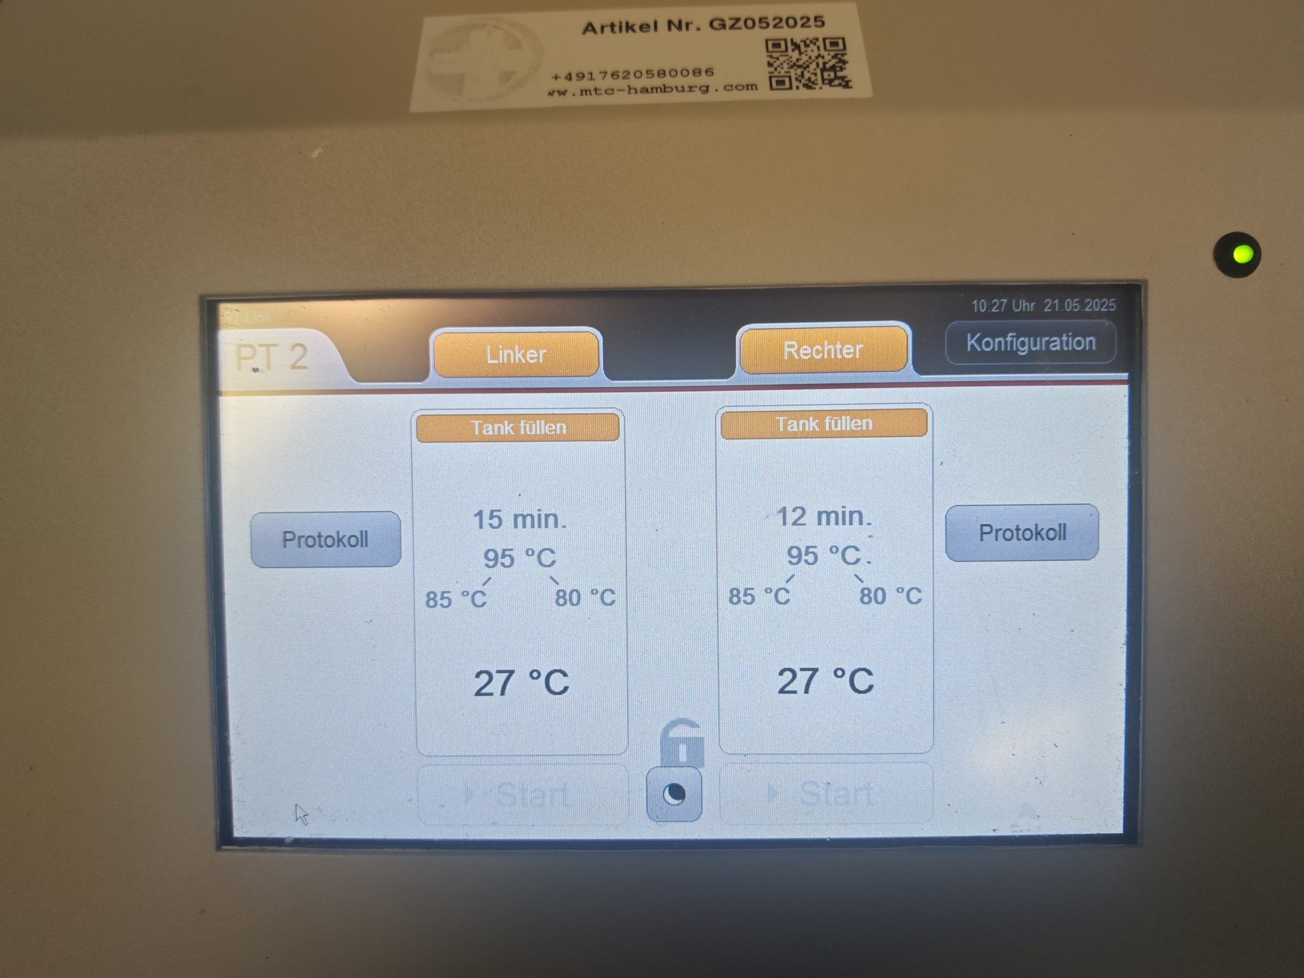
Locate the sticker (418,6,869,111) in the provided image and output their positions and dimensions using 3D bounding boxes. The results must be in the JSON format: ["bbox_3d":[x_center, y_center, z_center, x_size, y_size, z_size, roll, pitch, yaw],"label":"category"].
[{"bbox_3d":[-0.002,-0.074,0.174,0.076,0.001,0.025,-1,59,1],"label":"sticker"}]

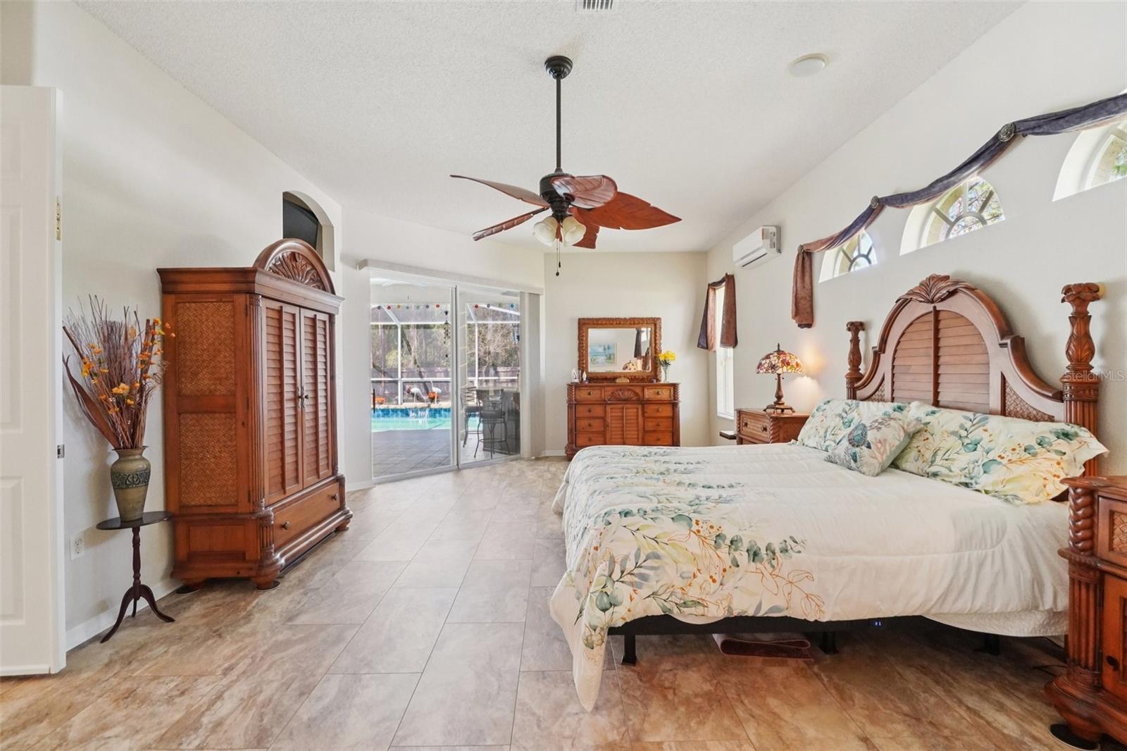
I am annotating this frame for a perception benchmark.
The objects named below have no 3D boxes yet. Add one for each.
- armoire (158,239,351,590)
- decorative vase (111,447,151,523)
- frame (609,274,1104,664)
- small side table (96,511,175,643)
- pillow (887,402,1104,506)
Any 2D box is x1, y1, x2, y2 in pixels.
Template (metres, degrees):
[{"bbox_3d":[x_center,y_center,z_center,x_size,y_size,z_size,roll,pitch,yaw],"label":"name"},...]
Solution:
[{"bbox_3d":[-1.965,0.175,3.240,0.600,2.130,1.170,0,0,-1],"label":"armoire"},{"bbox_3d":[-2.139,0.536,2.320,0.148,0.355,0.148,0,0,-1],"label":"decorative vase"},{"bbox_3d":[1.158,0.331,2.702,2.127,1.803,1.607,0,1,-1],"label":"frame"},{"bbox_3d":[-2.144,0.994,2.365,0.290,0.538,0.290,0,1,-1],"label":"small side table"},{"bbox_3d":[1.973,0.351,2.291,0.210,0.430,0.820,33,0,-1],"label":"pillow"}]

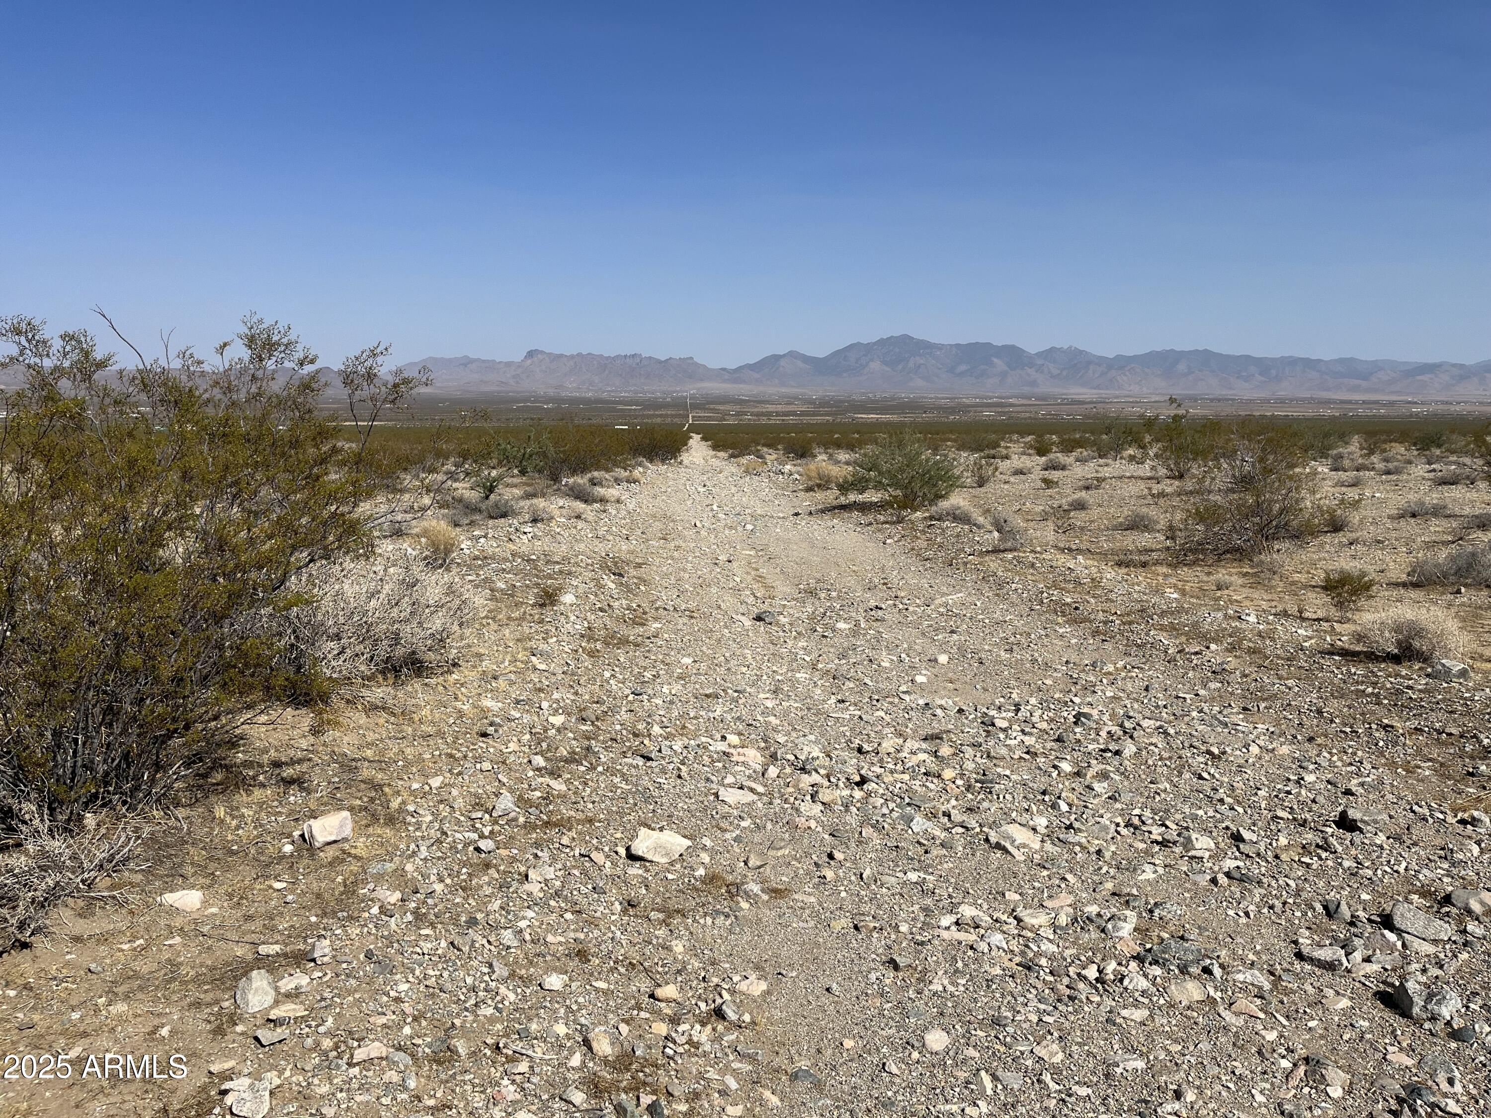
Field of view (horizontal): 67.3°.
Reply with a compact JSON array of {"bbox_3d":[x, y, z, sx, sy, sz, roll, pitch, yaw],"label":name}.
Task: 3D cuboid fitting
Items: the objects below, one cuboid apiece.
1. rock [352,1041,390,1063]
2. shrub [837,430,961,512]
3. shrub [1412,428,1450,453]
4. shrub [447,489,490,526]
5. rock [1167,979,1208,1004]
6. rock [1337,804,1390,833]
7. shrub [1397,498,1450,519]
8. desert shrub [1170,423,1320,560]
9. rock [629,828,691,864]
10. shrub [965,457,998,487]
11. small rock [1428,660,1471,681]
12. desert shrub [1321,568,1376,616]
[{"bbox_3d":[-0.941,1.239,2.812,0.092,0.042,0.060,-6,11,-34],"label":"rock"},{"bbox_3d":[2.612,-1.532,18.931,2.054,1.279,1.890,1,9,8],"label":"shrub"},{"bbox_3d":[34.308,-5.912,56.000,1.800,1.300,1.700,6,10,31],"label":"shrub"},{"bbox_3d":[-4.348,-0.805,17.600,0.620,0.520,0.580,-2,9,-14],"label":"shrub"},{"bbox_3d":[1.194,1.171,3.030,0.105,0.046,0.078,4,9,23],"label":"rock"},{"bbox_3d":[2.368,0.987,4.282,0.175,0.075,0.130,5,10,30],"label":"rock"},{"bbox_3d":[10.300,-0.769,17.000,0.789,0.312,0.700,5,10,31],"label":"shrub"},{"bbox_3d":[5.712,-0.832,12.900,1.559,1.452,1.434,4,10,24],"label":"desert shrub"},{"bbox_3d":[-0.304,1.018,3.980,0.215,0.090,0.150,-1,9,-5],"label":"rock"},{"bbox_3d":[4.992,-1.837,23.700,0.669,0.628,0.650,2,9,12],"label":"shrub"},{"bbox_3d":[4.377,0.692,6.962,0.215,0.105,0.160,6,11,32],"label":"small rock"},{"bbox_3d":[4.688,0.258,8.700,0.413,0.372,0.400,5,10,28],"label":"desert shrub"}]

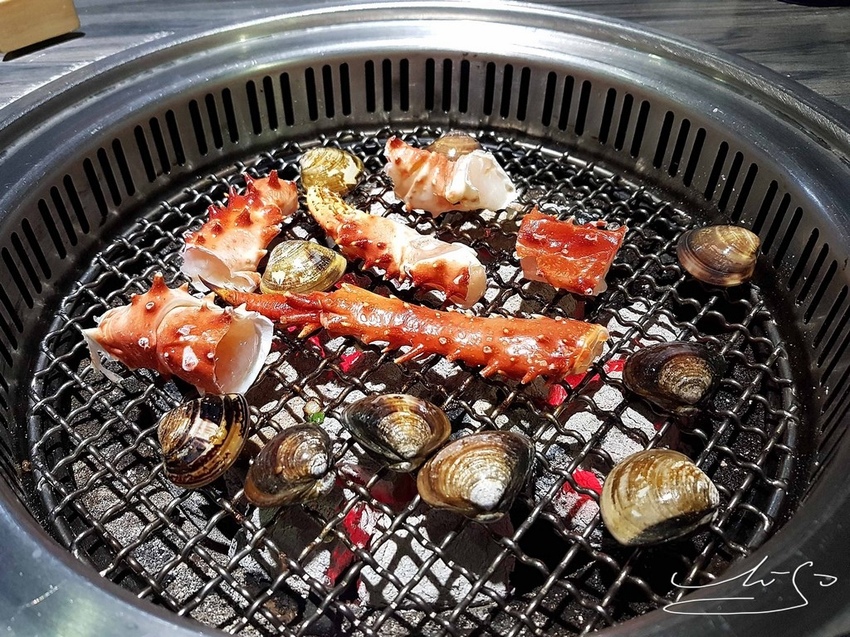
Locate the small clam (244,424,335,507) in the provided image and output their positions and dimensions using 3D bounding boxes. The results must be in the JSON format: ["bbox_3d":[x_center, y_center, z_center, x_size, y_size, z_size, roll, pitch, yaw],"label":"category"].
[{"bbox_3d":[-0.045,0.049,0.214,0.026,0.017,0.034,30,51,25],"label":"small clam"}]

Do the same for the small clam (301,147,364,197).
[{"bbox_3d":[-0.050,-0.078,0.338,0.035,0.019,0.036,5,45,2],"label":"small clam"}]

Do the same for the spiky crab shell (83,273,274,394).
[{"bbox_3d":[-0.092,0.005,0.242,0.063,0.034,0.036,11,46,9],"label":"spiky crab shell"}]

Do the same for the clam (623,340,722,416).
[{"bbox_3d":[0.095,0.022,0.245,0.038,0.019,0.032,-9,46,-11],"label":"clam"}]

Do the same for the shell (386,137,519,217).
[{"bbox_3d":[0.013,-0.073,0.326,0.065,0.032,0.037,7,45,4],"label":"shell"}]

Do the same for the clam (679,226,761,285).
[{"bbox_3d":[0.137,-0.031,0.297,0.035,0.021,0.040,35,54,28],"label":"clam"}]

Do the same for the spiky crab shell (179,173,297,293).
[{"bbox_3d":[-0.082,-0.042,0.294,0.032,0.027,0.067,16,47,13],"label":"spiky crab shell"}]

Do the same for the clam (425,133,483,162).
[{"bbox_3d":[0.016,-0.091,0.354,0.035,0.019,0.033,1,45,-1],"label":"clam"}]

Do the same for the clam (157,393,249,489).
[{"bbox_3d":[-0.076,0.041,0.220,0.029,0.018,0.037,5,45,2],"label":"clam"}]

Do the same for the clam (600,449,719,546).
[{"bbox_3d":[0.076,0.058,0.208,0.040,0.019,0.032,-20,49,-20],"label":"clam"}]

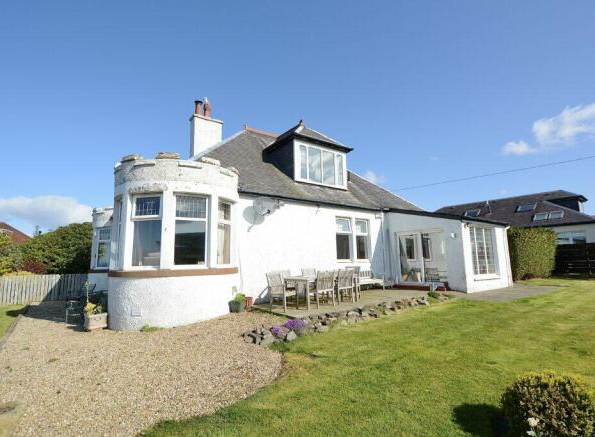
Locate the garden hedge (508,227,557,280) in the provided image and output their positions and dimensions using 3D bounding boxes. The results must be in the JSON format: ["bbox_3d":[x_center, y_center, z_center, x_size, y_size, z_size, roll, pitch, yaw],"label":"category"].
[{"bbox_3d":[12.221,1.925,14.610,3.645,2.610,1.872,5,-10,-34],"label":"garden hedge"}]

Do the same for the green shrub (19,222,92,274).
[{"bbox_3d":[-10.908,1.790,12.698,3.054,3.152,2.561,5,-10,-34],"label":"green shrub"}]

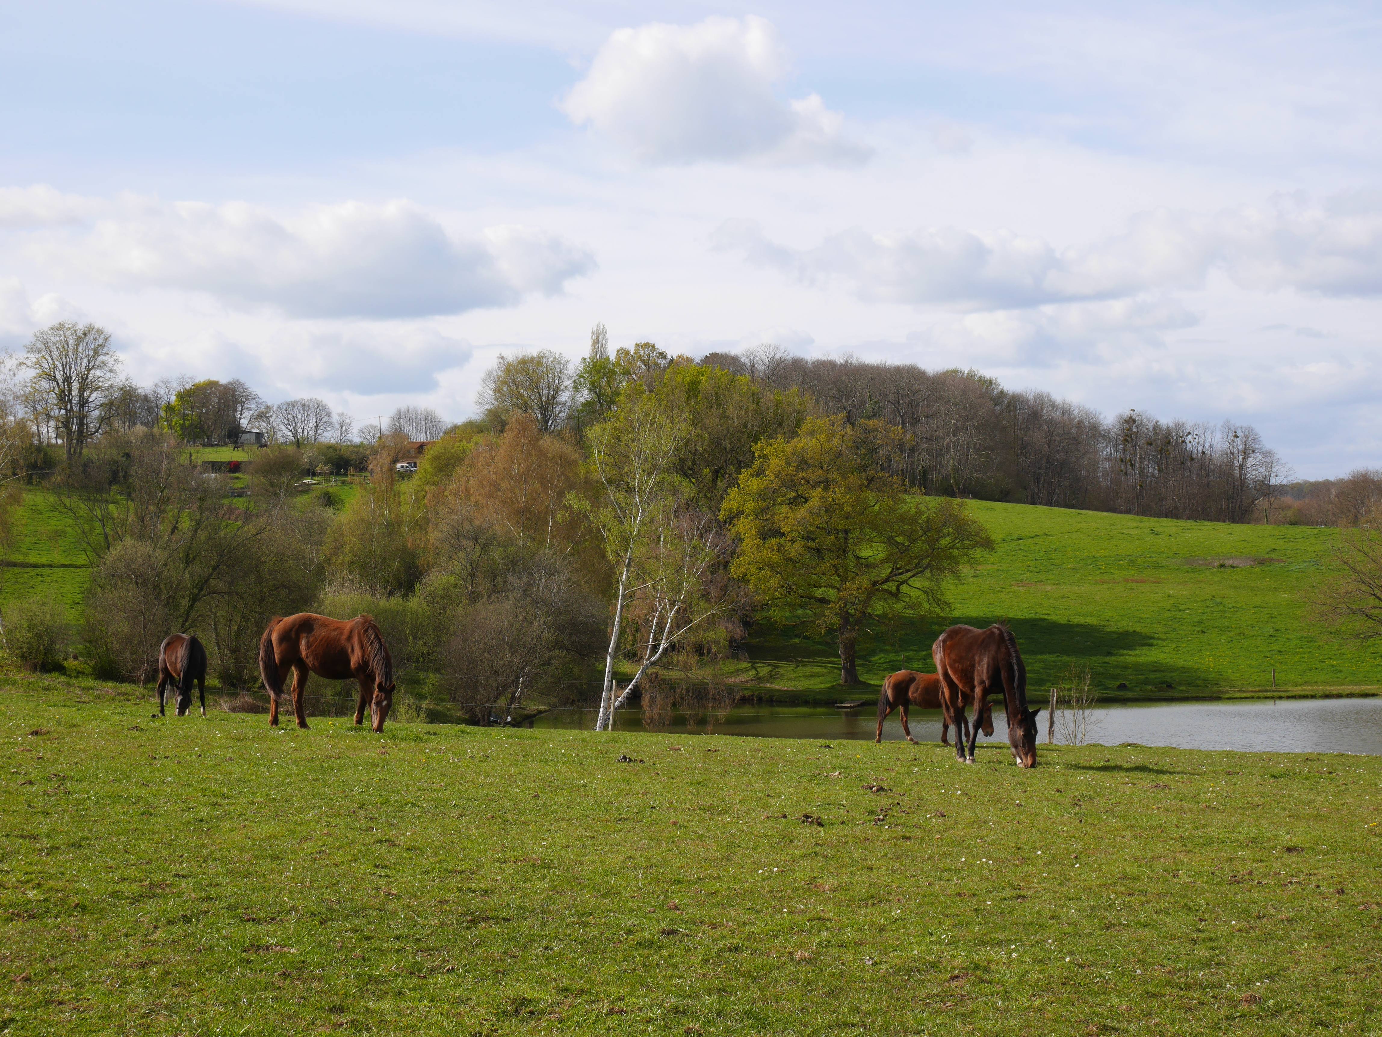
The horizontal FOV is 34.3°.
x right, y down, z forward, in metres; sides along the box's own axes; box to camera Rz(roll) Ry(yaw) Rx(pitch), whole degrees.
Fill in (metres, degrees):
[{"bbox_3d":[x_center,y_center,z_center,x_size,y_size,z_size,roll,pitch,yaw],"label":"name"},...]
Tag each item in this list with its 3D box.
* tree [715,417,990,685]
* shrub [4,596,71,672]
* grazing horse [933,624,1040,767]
[{"bbox_3d":[9.293,1.720,125.000,15.147,15.024,13.632,0,0,0],"label":"tree"},{"bbox_3d":[-18.416,3.254,63.000,1.886,2.129,1.791,0,0,0],"label":"shrub"},{"bbox_3d":[3.433,2.046,26.000,0.620,1.620,2.200,0,-1,-17],"label":"grazing horse"}]

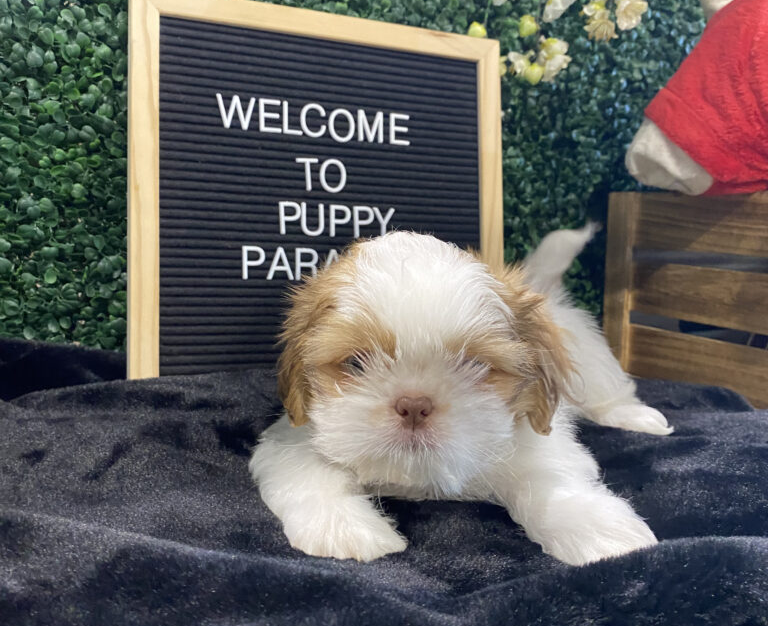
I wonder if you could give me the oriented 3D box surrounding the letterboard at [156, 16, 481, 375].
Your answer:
[{"bbox_3d":[-0.037,-0.073,0.532,0.240,0.240,0.018,0,-2,-22],"label":"letterboard"}]

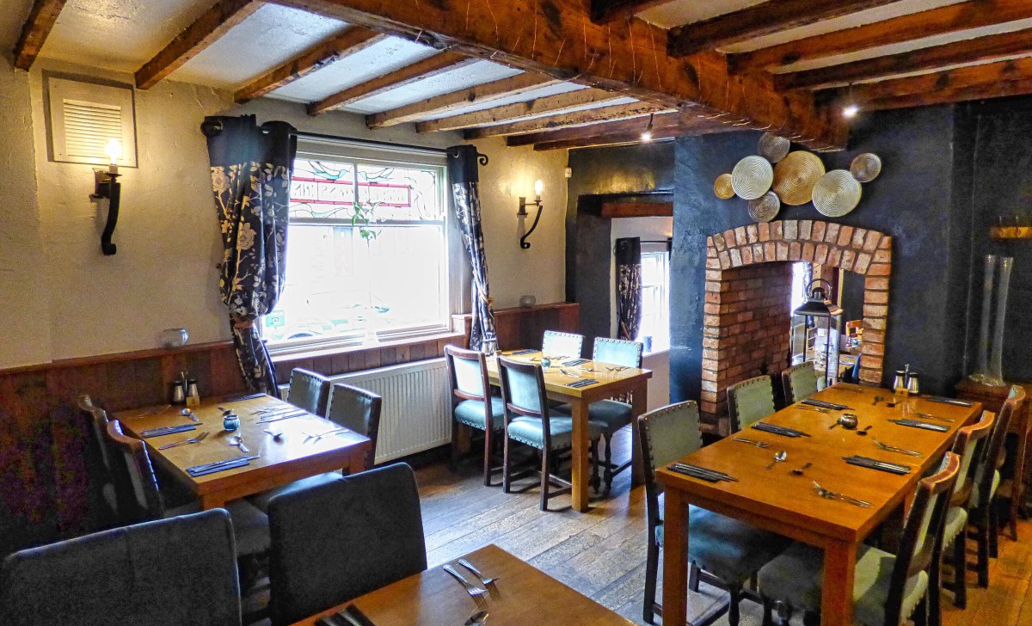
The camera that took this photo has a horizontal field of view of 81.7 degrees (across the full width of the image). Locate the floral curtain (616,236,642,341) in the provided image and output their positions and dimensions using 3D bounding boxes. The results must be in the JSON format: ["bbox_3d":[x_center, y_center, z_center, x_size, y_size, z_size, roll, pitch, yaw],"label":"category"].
[{"bbox_3d":[1.134,-0.127,5.918,0.360,1.250,0.130,-6,9,-40],"label":"floral curtain"}]

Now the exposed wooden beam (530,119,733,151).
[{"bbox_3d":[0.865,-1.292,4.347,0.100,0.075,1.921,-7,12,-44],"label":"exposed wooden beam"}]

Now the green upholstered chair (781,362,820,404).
[{"bbox_3d":[1.781,0.765,3.314,0.450,0.900,0.480,-7,10,-40],"label":"green upholstered chair"}]

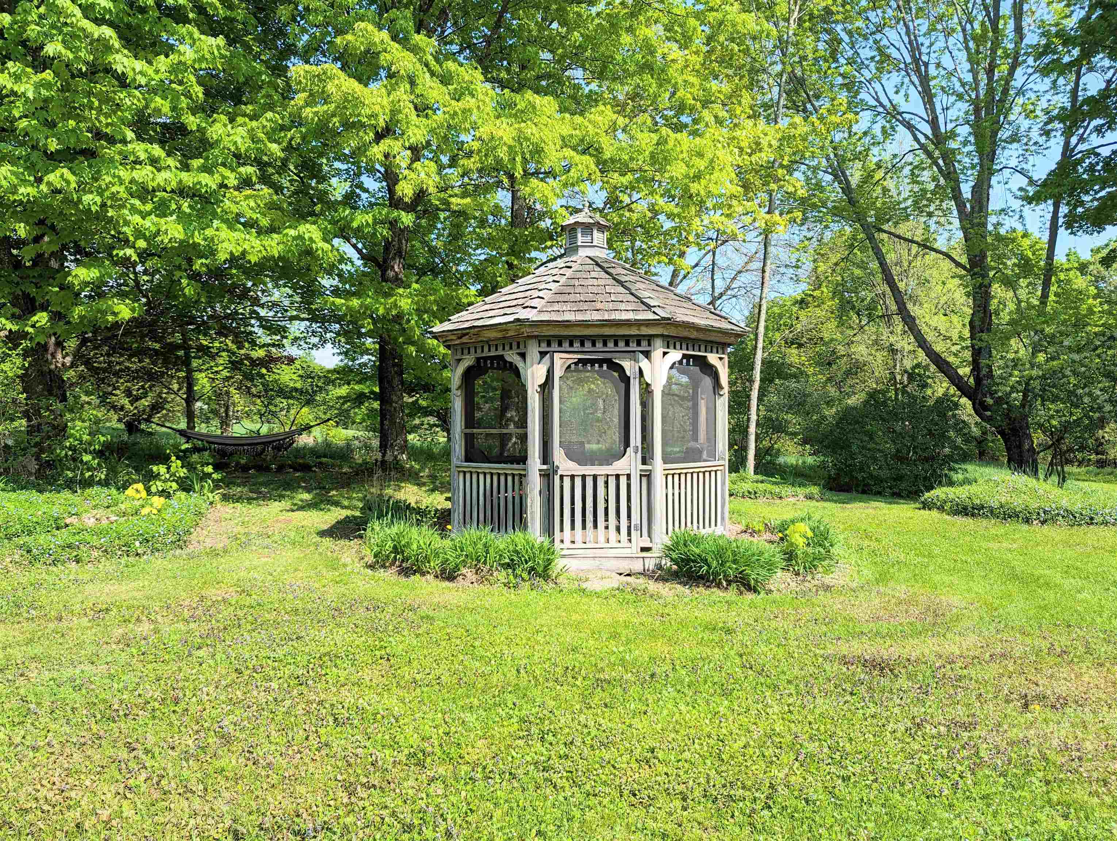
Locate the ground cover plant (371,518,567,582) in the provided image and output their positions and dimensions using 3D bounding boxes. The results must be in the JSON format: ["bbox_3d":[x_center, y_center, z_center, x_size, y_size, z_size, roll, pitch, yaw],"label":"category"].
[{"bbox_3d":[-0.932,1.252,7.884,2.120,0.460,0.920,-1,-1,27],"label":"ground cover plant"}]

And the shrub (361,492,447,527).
[{"bbox_3d":[-1.960,1.213,9.884,1.100,0.600,0.950,0,-1,-1],"label":"shrub"}]

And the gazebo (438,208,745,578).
[{"bbox_3d":[0.341,-0.528,9.127,3.440,4.041,3.440,0,-1,-1],"label":"gazebo"}]

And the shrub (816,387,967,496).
[{"bbox_3d":[6.931,0.401,16.095,2.950,2.280,2.600,0,-1,-1],"label":"shrub"}]

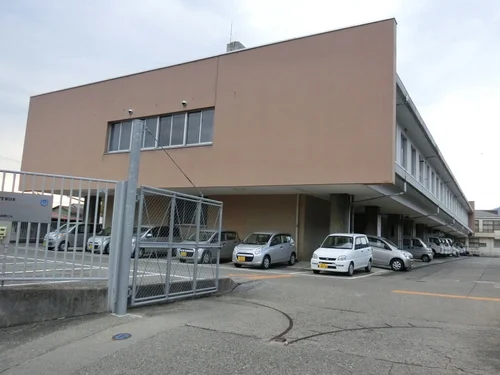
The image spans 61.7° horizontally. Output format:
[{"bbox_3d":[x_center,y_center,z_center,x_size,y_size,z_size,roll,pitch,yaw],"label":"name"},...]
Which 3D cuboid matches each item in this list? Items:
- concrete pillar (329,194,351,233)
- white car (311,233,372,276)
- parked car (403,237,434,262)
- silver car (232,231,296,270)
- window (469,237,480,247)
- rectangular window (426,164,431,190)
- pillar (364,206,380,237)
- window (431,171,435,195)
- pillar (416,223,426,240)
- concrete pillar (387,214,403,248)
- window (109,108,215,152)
[{"bbox_3d":[4.220,2.076,19.925,0.700,3.467,0.700,-1,-8,30],"label":"concrete pillar"},{"bbox_3d":[3.682,2.593,16.612,1.475,1.555,3.395,-2,-8,32],"label":"white car"},{"bbox_3d":[12.372,4.690,32.429,3.395,1.870,1.475,-1,-8,30],"label":"parked car"},{"bbox_3d":[0.657,2.708,18.305,1.475,1.520,3.395,-2,-8,33],"label":"silver car"},{"bbox_3d":[41.802,10.241,78.000,2.000,1.800,0.150,-1,-8,30],"label":"window"},{"bbox_3d":[13.743,-0.654,32.215,0.150,1.850,1.800,-1,-8,30],"label":"rectangular window"},{"bbox_3d":[7.531,2.873,25.611,0.840,3.382,0.840,-1,-8,30],"label":"pillar"},{"bbox_3d":[14.870,-0.288,34.111,0.120,1.781,1.932,-1,-8,30],"label":"window"},{"bbox_3d":[17.225,5.384,42.133,0.840,3.352,0.840,-1,-8,30],"label":"pillar"},{"bbox_3d":[10.657,3.733,30.985,0.700,3.467,0.700,-1,-8,30],"label":"concrete pillar"},{"bbox_3d":[-4.902,-2.865,21.915,7.391,1.903,0.180,-1,-8,30],"label":"window"}]

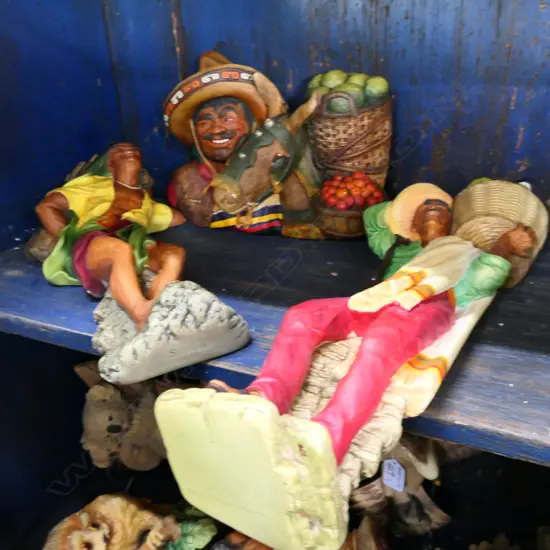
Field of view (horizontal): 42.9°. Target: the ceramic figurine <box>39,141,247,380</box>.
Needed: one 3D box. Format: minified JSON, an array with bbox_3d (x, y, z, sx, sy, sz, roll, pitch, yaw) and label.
[{"bbox_3d":[-0.141,-0.045,0.694,0.166,0.115,0.352,-10,32,-13],"label":"ceramic figurine"}]

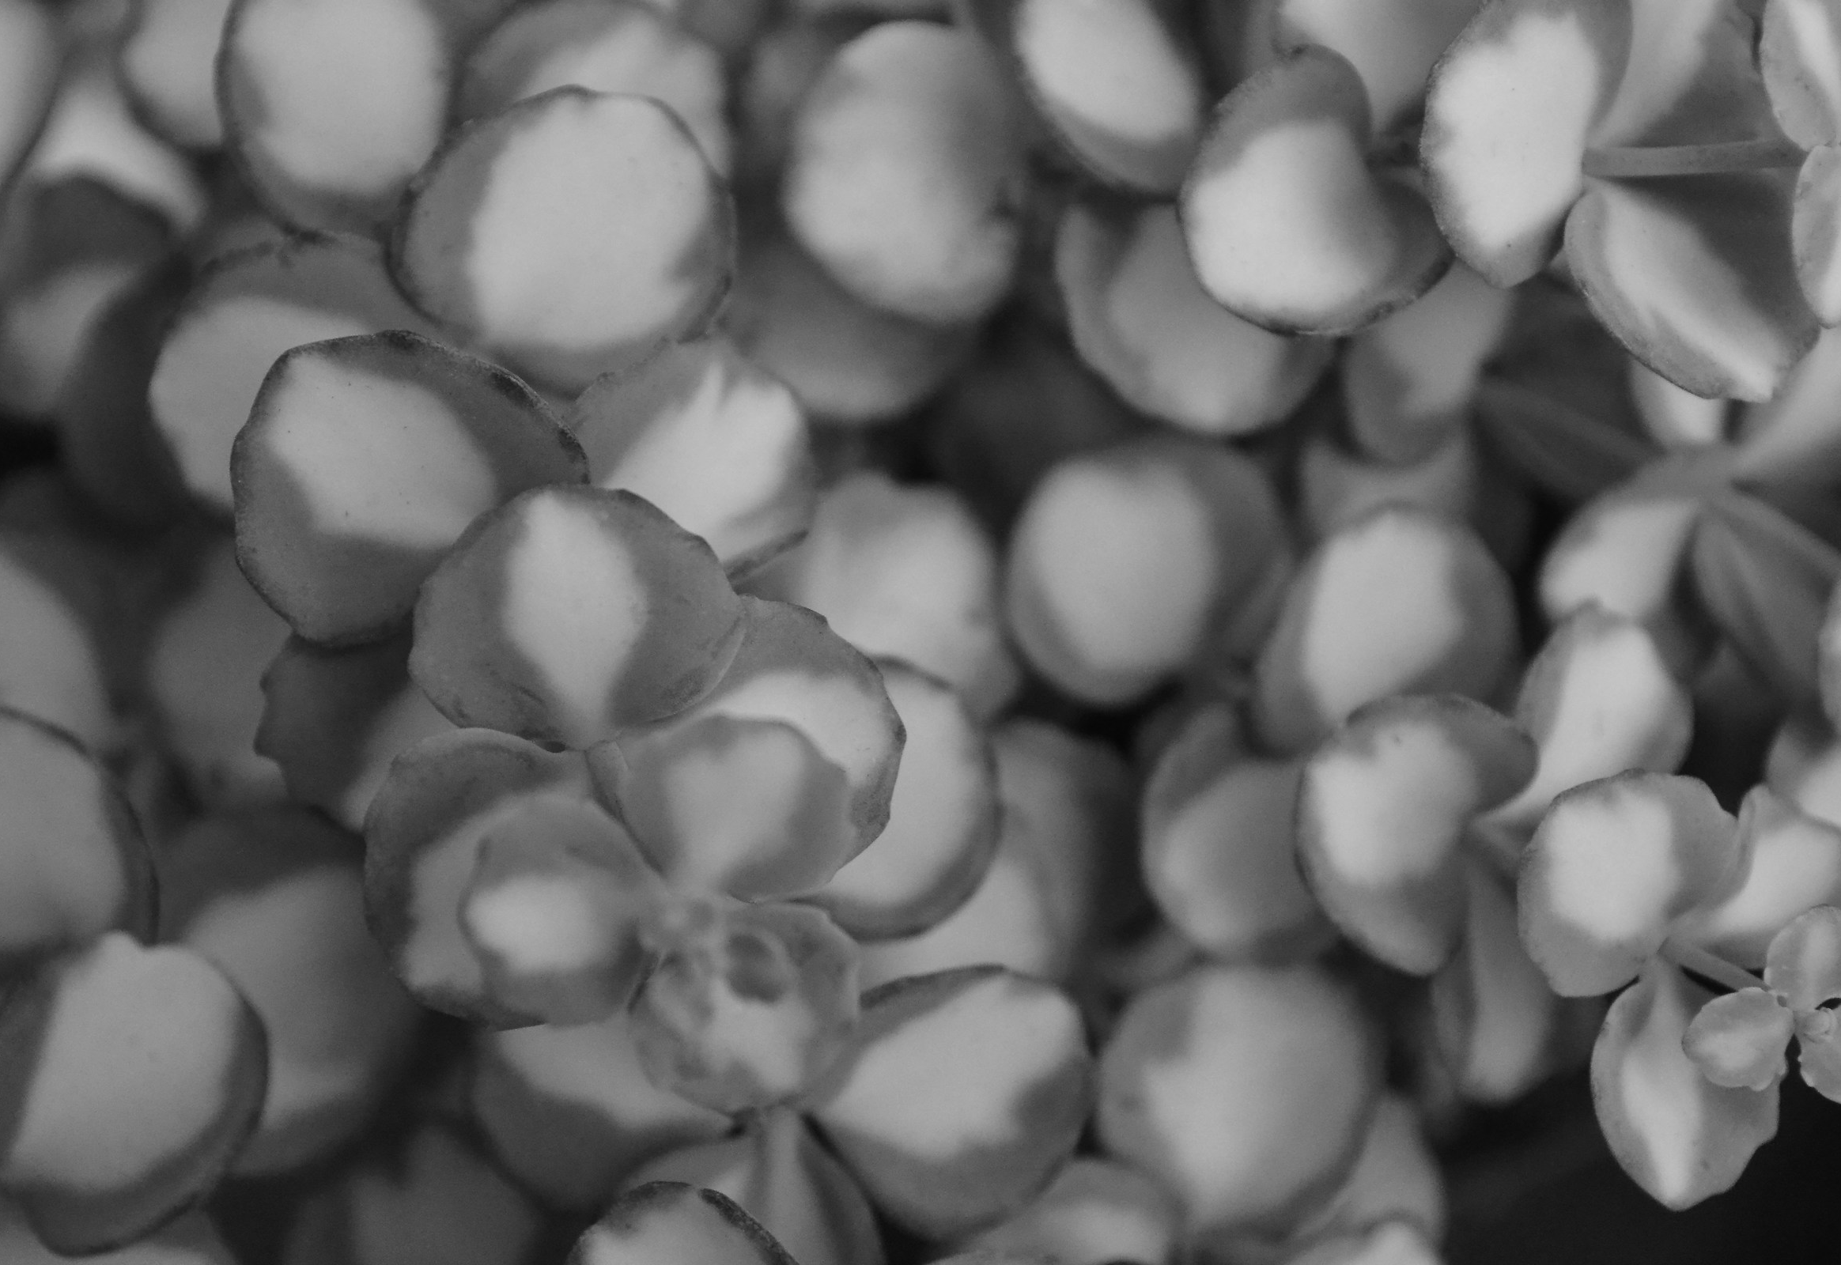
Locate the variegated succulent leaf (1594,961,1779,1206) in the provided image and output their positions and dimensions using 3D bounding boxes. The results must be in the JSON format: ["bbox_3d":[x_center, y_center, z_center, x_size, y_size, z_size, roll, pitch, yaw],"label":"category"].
[{"bbox_3d":[0.052,0.031,0.292,0.013,0.018,0.004,-3,11,0],"label":"variegated succulent leaf"}]

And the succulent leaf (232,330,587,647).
[{"bbox_3d":[-0.034,-0.010,0.290,0.024,0.005,0.022,27,90,11],"label":"succulent leaf"}]

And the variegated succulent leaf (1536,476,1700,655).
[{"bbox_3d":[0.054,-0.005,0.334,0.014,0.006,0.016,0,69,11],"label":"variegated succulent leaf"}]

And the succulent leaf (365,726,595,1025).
[{"bbox_3d":[-0.029,0.016,0.288,0.018,0.021,0.005,35,14,0],"label":"succulent leaf"}]

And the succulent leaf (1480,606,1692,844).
[{"bbox_3d":[0.047,0.007,0.308,0.013,0.004,0.020,34,73,-10],"label":"succulent leaf"}]

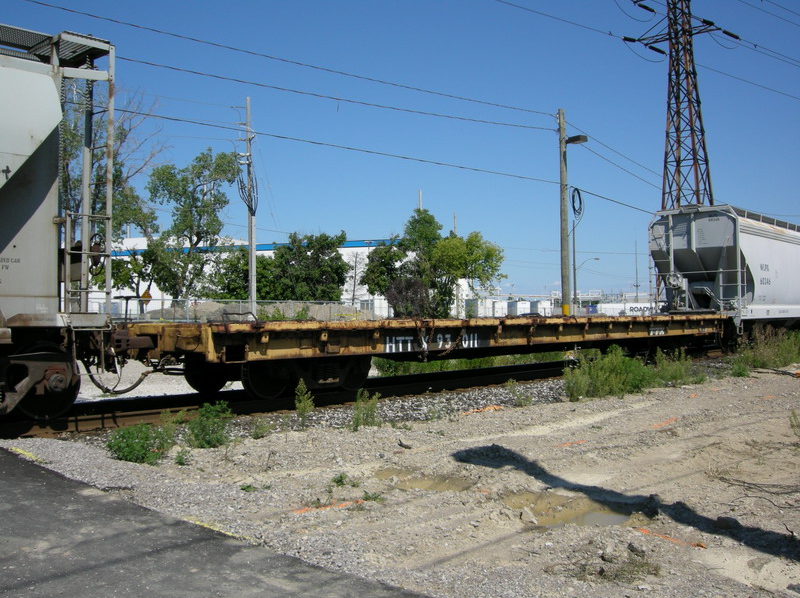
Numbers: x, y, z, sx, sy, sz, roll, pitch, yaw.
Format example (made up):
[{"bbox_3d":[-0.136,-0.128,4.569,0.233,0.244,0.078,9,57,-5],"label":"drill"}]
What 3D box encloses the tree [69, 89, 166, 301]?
[{"bbox_3d":[-19.503,-5.790,56.835,7.399,17.404,7.500,-1,-1,0],"label":"tree"}]

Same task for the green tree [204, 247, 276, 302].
[{"bbox_3d":[-13.406,-0.623,69.930,6.058,7.422,6.000,-1,-1,0],"label":"green tree"}]

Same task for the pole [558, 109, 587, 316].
[{"bbox_3d":[6.196,-2.448,30.415,1.026,9.000,0.500,-1,-1,11],"label":"pole"}]

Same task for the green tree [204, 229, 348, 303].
[{"bbox_3d":[-10.736,-1.405,72.914,12.459,9.037,9.500,-1,-1,0],"label":"green tree"}]

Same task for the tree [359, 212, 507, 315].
[{"bbox_3d":[2.171,-1.606,53.920,9.216,8.407,8.000,-1,-1,0],"label":"tree"}]

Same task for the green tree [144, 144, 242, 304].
[{"bbox_3d":[-15.503,-4.166,61.865,7.154,14.251,7.000,-1,-1,0],"label":"green tree"}]

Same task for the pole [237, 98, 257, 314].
[{"bbox_3d":[-8.016,-4.065,43.875,1.058,13.186,0.600,-1,-1,0],"label":"pole"}]

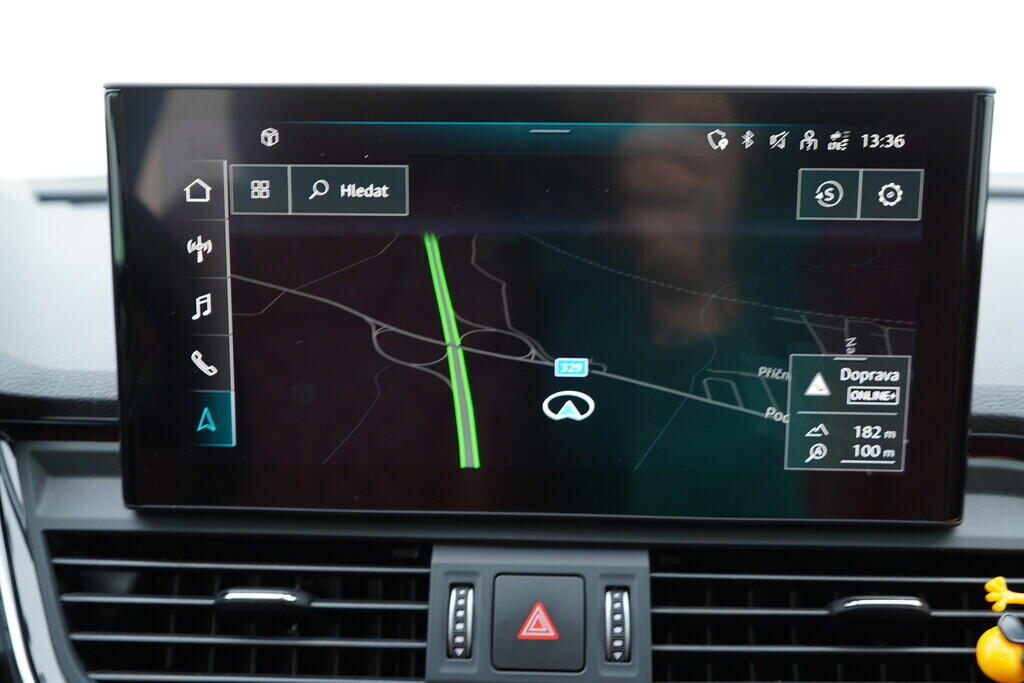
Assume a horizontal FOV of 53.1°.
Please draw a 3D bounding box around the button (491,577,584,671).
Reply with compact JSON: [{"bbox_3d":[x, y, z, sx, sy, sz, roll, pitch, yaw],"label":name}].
[{"bbox_3d":[0.009,0.093,0.338,0.030,0.031,0.008,1,-16,2],"label":"button"}]

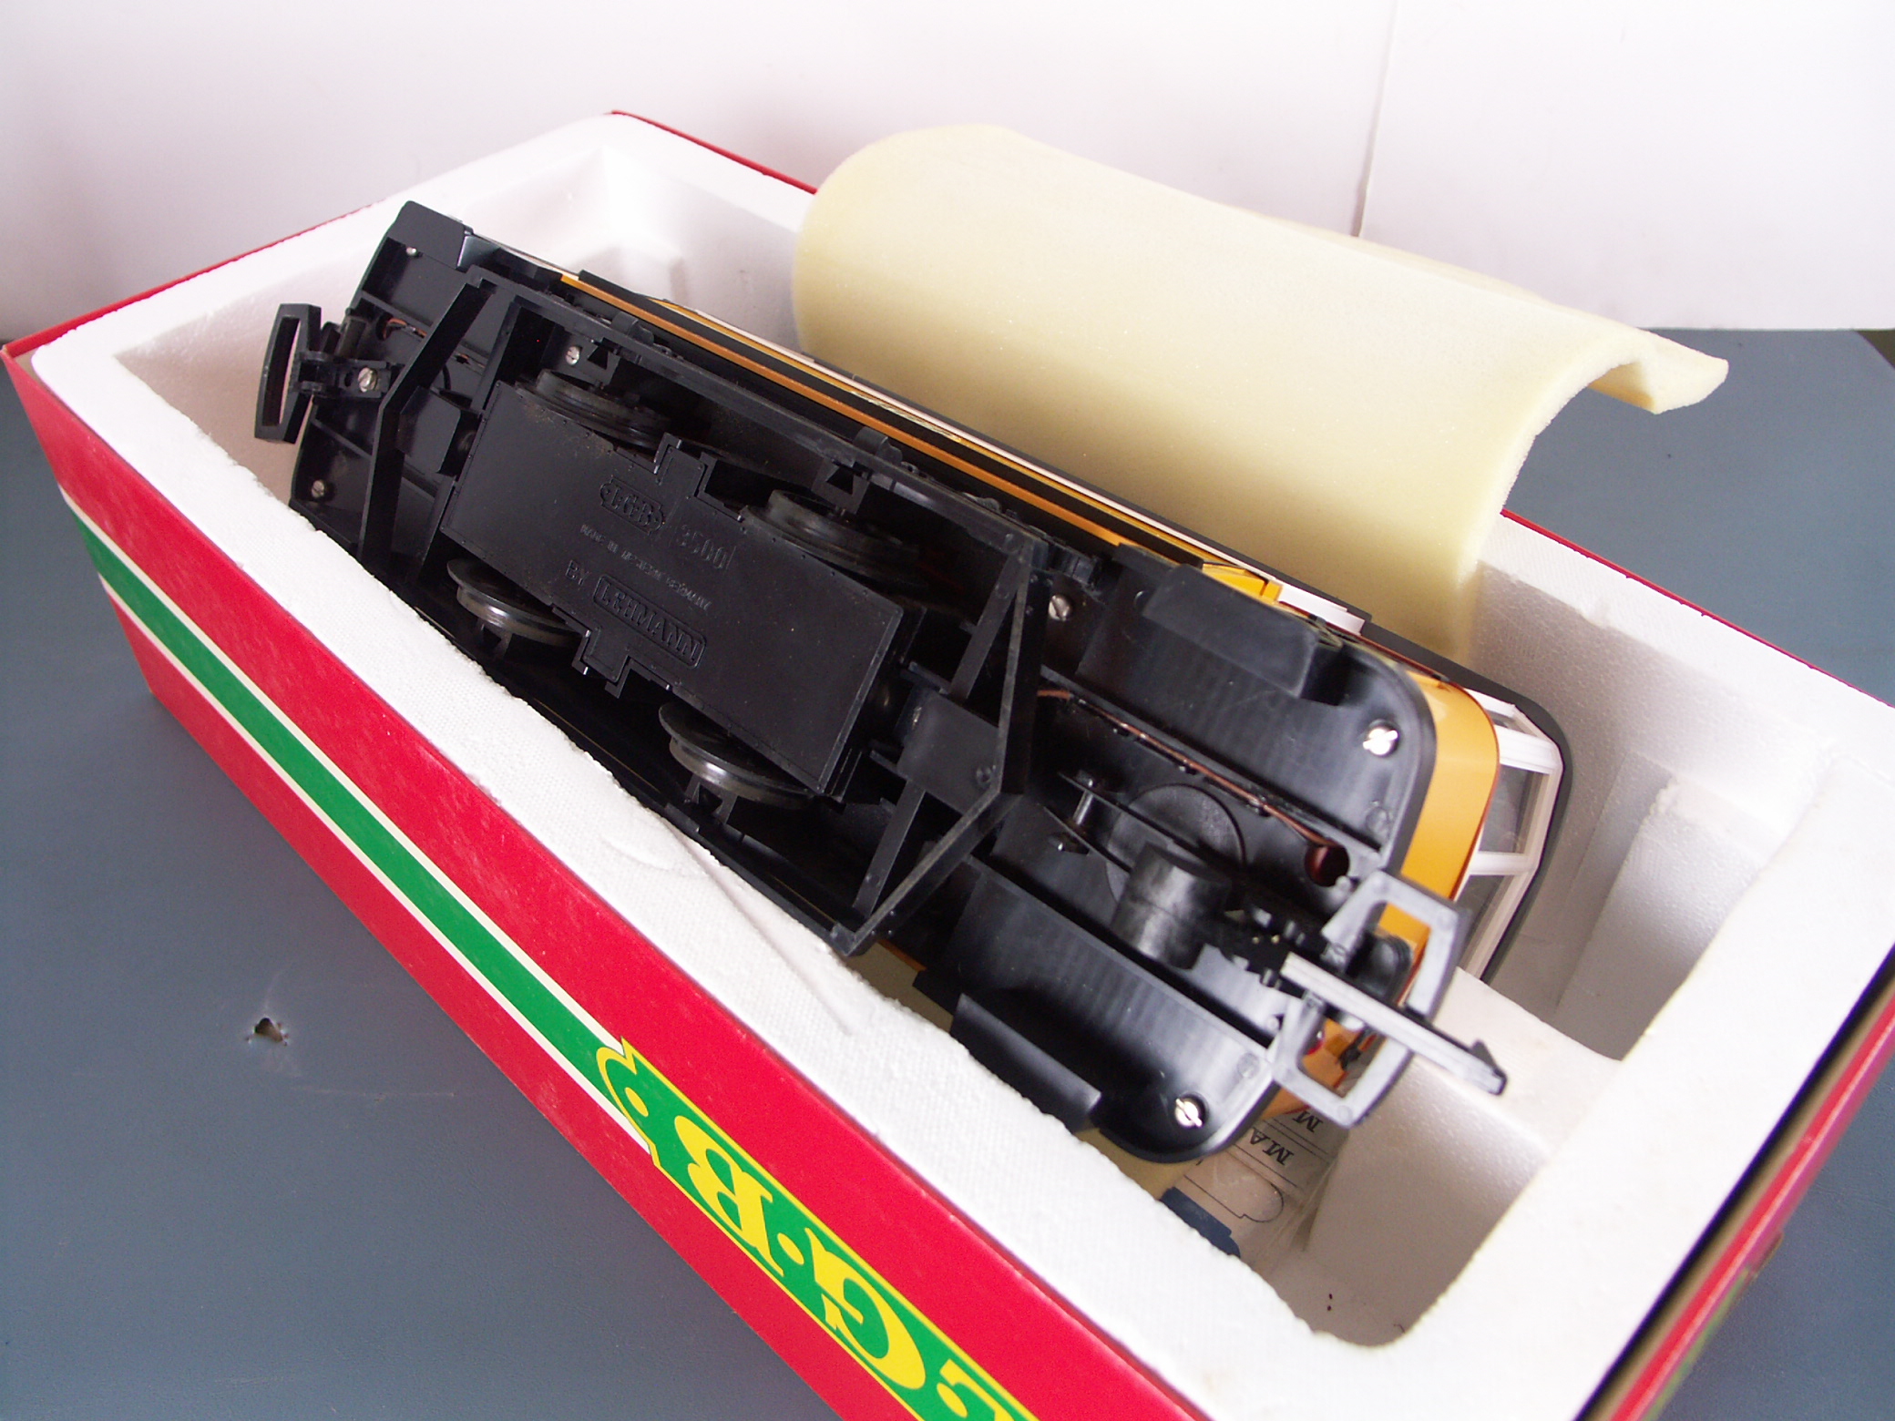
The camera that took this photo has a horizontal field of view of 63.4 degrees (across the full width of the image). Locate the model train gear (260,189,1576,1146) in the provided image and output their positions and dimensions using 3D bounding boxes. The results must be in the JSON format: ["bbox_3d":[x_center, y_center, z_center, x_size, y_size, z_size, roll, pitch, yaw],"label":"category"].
[{"bbox_3d":[-0.019,-0.018,0.340,0.343,0.093,0.140,31,11,34],"label":"model train gear"}]

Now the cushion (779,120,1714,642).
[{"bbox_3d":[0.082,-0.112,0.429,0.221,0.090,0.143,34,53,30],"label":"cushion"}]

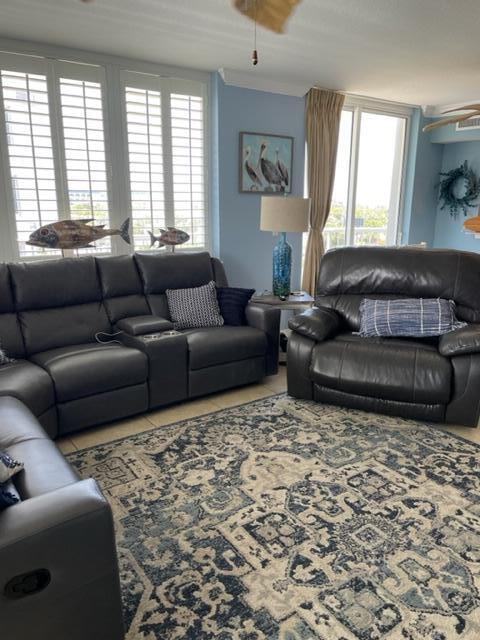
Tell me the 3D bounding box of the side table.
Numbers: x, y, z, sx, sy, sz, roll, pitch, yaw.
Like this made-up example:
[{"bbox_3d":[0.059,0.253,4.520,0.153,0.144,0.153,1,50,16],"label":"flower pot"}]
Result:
[{"bbox_3d":[0.350,0.085,4.439,0.497,0.594,0.497,-3,15,-12],"label":"side table"}]

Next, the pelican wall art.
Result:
[{"bbox_3d":[0.253,-1.498,4.639,0.658,0.558,0.040,-10,18,-34],"label":"pelican wall art"}]

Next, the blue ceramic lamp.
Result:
[{"bbox_3d":[0.398,-0.665,4.334,0.431,0.911,0.431,0,14,0],"label":"blue ceramic lamp"}]

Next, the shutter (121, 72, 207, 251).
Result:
[{"bbox_3d":[-0.615,-1.286,4.186,0.779,1.504,0.100,-10,18,-34],"label":"shutter"}]

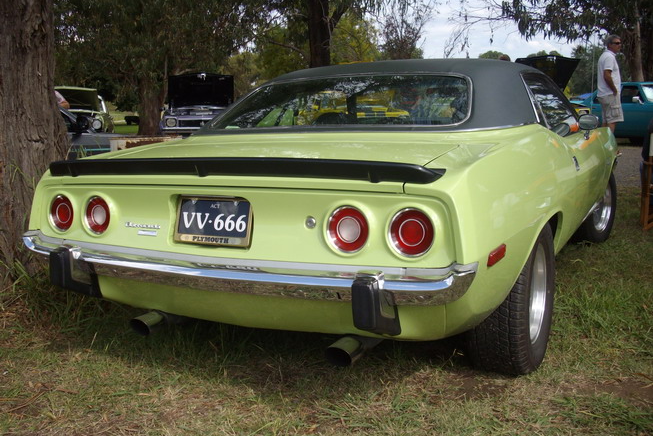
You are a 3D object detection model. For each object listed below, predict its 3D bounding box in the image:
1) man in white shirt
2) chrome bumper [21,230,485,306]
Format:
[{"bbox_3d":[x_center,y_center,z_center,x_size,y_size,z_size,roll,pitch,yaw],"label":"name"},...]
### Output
[{"bbox_3d":[3.867,-1.602,9.534,0.330,1.760,0.500,0,9,12],"label":"man in white shirt"},{"bbox_3d":[-0.392,0.147,2.275,1.780,0.120,0.150,3,10,27],"label":"chrome bumper"}]

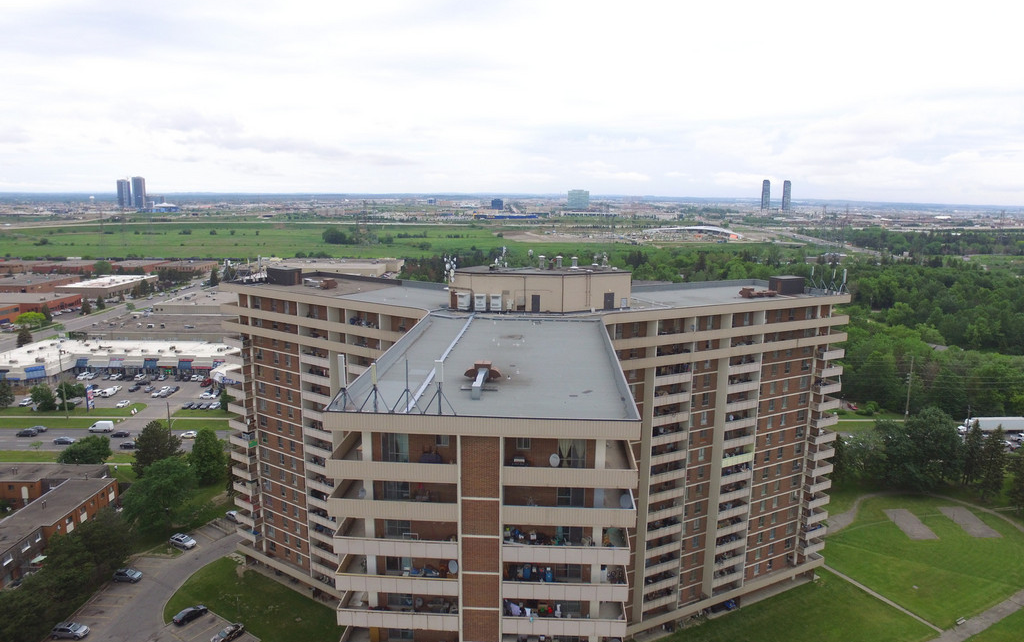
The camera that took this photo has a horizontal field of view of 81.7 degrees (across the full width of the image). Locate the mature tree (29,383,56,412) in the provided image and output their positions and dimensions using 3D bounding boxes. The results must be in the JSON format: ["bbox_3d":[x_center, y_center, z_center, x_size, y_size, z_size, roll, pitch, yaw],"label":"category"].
[{"bbox_3d":[-140.290,22.724,176.737,7.000,8.460,7.000,1,12,0],"label":"mature tree"}]

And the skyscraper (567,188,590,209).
[{"bbox_3d":[252.518,-458.092,2239.729,77.000,70.000,46.000,1,12,-1],"label":"skyscraper"}]

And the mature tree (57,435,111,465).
[{"bbox_3d":[-101.002,30.887,139.642,10.800,8.460,10.800,1,12,0],"label":"mature tree"}]

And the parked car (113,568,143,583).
[{"bbox_3d":[-64.695,43.066,99.872,4.400,1.580,1.800,1,12,3],"label":"parked car"}]

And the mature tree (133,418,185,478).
[{"bbox_3d":[-79.150,29.276,132.609,9.500,14.990,9.500,1,12,0],"label":"mature tree"}]

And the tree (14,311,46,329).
[{"bbox_3d":[-220.823,-0.448,271.138,11.500,7.955,11.500,-9,15,-39],"label":"tree"}]

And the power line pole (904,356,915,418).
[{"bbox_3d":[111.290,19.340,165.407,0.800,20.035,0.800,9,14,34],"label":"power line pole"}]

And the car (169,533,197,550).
[{"bbox_3d":[-58.441,39.062,104.928,4.650,1.680,1.850,6,13,25],"label":"car"}]

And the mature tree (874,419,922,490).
[{"bbox_3d":[87.016,30.295,133.825,10.000,16.480,10.000,1,12,0],"label":"mature tree"}]

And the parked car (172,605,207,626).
[{"bbox_3d":[-47.243,43.072,86.753,1.800,1.440,4.450,9,14,36],"label":"parked car"}]

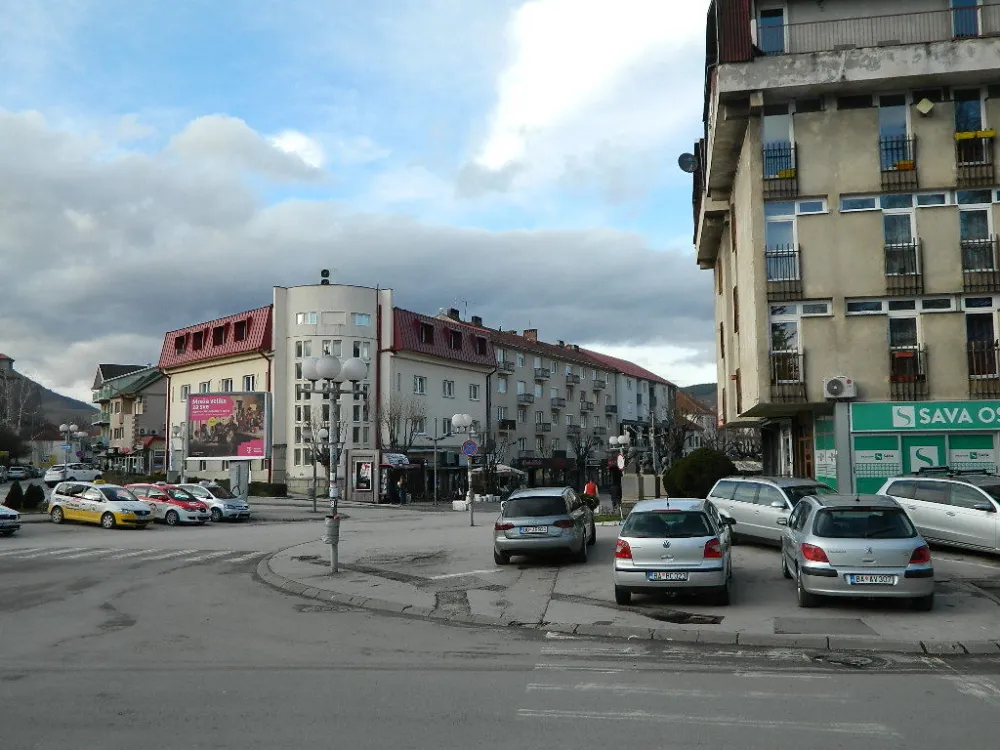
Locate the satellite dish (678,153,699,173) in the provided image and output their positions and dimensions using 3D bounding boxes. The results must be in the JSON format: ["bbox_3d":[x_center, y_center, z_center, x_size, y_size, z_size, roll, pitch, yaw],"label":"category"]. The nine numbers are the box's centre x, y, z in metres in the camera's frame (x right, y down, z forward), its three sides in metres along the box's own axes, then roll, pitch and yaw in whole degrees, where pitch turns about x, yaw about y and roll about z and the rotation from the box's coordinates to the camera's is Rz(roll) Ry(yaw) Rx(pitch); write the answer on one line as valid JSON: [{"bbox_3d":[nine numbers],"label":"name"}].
[{"bbox_3d":[7.539,-8.481,35.910,0.850,0.850,0.450,-1,-5,6],"label":"satellite dish"}]

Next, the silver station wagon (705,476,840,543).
[{"bbox_3d":[6.500,3.110,20.150,1.750,1.500,4.680,1,-5,-20],"label":"silver station wagon"}]

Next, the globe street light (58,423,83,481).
[{"bbox_3d":[-24.550,4.810,51.000,1.220,4.050,1.220,0,-5,0],"label":"globe street light"}]

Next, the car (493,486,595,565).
[{"bbox_3d":[1.030,3.110,19.050,1.830,1.440,4.700,-1,-5,10],"label":"car"}]

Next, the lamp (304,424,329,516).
[{"bbox_3d":[-8.900,4.610,43.200,1.220,4.000,1.220,0,-5,0],"label":"lamp"}]

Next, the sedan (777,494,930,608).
[{"bbox_3d":[5.360,2.570,13.750,1.750,1.510,4.220,-1,-5,13],"label":"sedan"}]

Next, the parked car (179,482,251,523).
[{"bbox_3d":[-13.120,5.760,41.000,4.200,1.580,1.770,-1,-5,30],"label":"parked car"}]

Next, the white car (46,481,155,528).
[{"bbox_3d":[-15.550,5.060,35.150,4.400,1.650,1.790,-1,-5,24],"label":"white car"}]

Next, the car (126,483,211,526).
[{"bbox_3d":[-14.000,5.430,37.700,4.300,1.580,1.770,-2,-5,24],"label":"car"}]

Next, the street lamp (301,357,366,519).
[{"bbox_3d":[-3.190,1.689,17.220,1.270,4.173,1.270,-1,-5,1],"label":"street lamp"}]

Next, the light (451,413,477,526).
[{"bbox_3d":[-1.213,3.511,33.219,1.120,4.130,1.100,-1,-5,5],"label":"light"}]

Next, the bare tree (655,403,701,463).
[{"bbox_3d":[11.398,4.768,56.793,2.900,5.801,2.900,-1,-5,0],"label":"bare tree"}]

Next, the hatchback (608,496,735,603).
[{"bbox_3d":[2.810,2.690,14.260,1.650,1.470,3.900,-3,-6,14],"label":"hatchback"}]

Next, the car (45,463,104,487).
[{"bbox_3d":[-30.600,7.220,64.600,1.820,1.660,4.420,-2,-5,17],"label":"car"}]

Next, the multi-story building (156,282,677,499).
[{"bbox_3d":[-3.362,5.012,108.756,27.000,15.300,90.000,-2,-5,23],"label":"multi-story building"}]

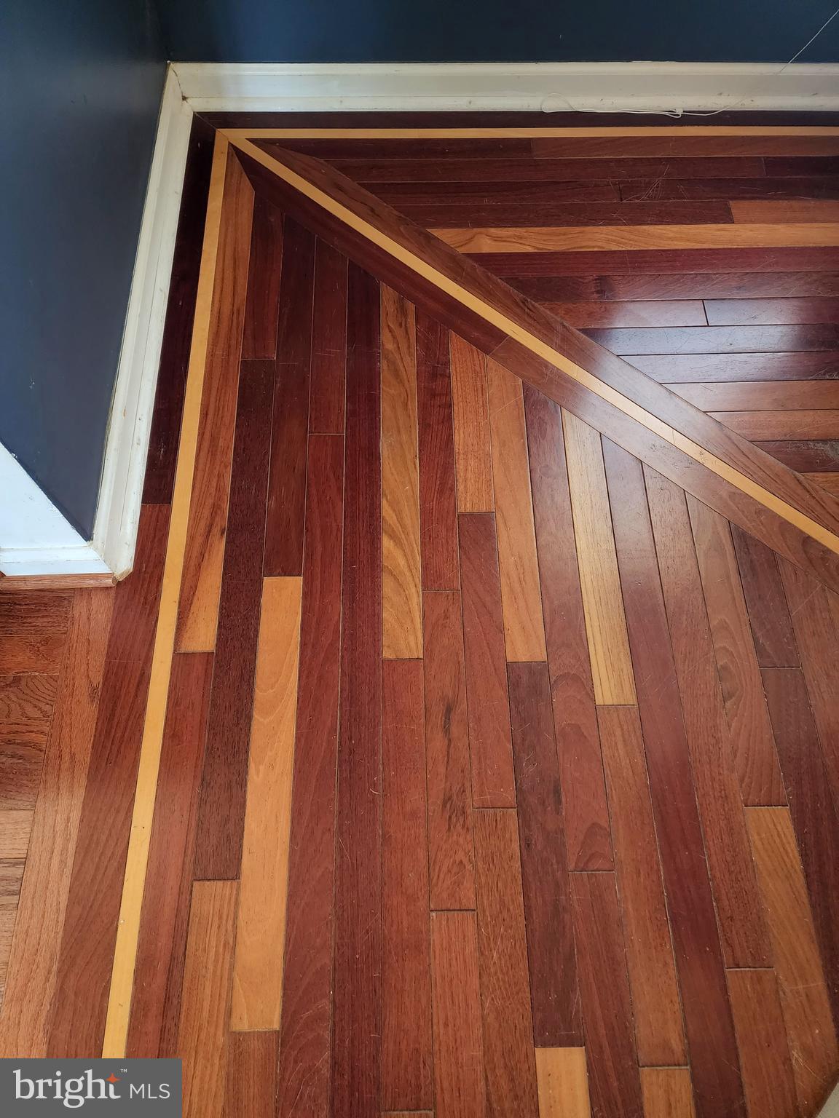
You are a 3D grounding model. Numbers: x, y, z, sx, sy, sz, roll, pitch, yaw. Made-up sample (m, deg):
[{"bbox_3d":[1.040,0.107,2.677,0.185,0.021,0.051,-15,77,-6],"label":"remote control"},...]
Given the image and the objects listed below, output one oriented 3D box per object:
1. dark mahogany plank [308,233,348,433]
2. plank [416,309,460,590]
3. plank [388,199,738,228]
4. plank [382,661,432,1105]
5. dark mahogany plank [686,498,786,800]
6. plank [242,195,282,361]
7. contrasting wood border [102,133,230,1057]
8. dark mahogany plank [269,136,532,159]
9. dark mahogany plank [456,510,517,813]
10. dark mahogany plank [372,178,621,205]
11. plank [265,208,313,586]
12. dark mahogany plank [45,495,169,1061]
[{"bbox_3d":[-0.153,-0.385,1.263,0.058,0.018,0.417,-1,67,-1],"label":"dark mahogany plank"},{"bbox_3d":[0.026,-0.190,1.173,0.056,0.019,0.521,-1,66,-1],"label":"plank"},{"bbox_3d":[0.263,-0.628,1.371,0.617,0.018,0.058,-1,67,-1],"label":"plank"},{"bbox_3d":[-0.018,0.379,0.934,0.058,0.018,0.515,-1,67,-1],"label":"plank"},{"bbox_3d":[0.437,0.110,1.046,0.058,0.019,0.456,-1,66,-1],"label":"dark mahogany plank"},{"bbox_3d":[-0.269,-0.499,1.306,0.059,0.019,0.381,-1,66,-1],"label":"plank"},{"bbox_3d":[-0.364,-0.124,1.149,0.026,0.018,1.549,-1,67,-1],"label":"contrasting wood border"},{"bbox_3d":[-0.044,-0.781,1.430,0.527,0.019,0.058,-1,66,-1],"label":"dark mahogany plank"},{"bbox_3d":[0.092,0.129,1.043,0.058,0.018,0.425,-1,67,-1],"label":"dark mahogany plank"},{"bbox_3d":[0.131,-0.679,1.392,0.482,0.018,0.058,-1,67,-1],"label":"dark mahogany plank"},{"bbox_3d":[-0.208,-0.297,1.225,0.058,0.018,0.710,-1,67,-1],"label":"plank"},{"bbox_3d":[-0.399,0.250,0.987,0.063,0.018,0.717,-1,67,-1],"label":"dark mahogany plank"}]

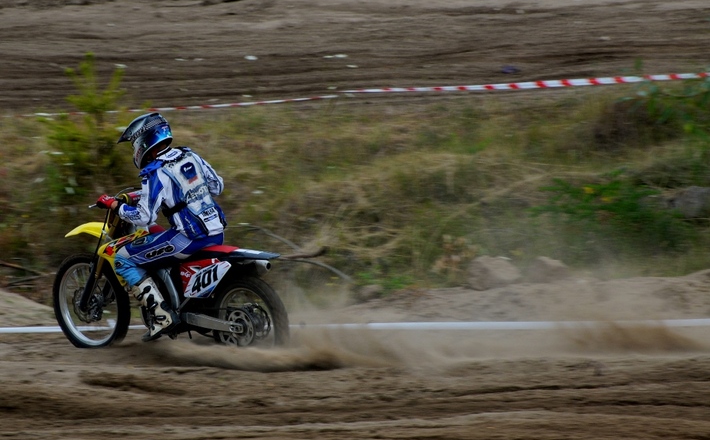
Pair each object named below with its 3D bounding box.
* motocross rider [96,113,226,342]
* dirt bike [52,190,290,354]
[{"bbox_3d":[-1.185,0.043,38.883,0.850,1.540,0.810,7,14,43],"label":"motocross rider"},{"bbox_3d":[-1.242,0.389,39.011,2.165,1.180,0.820,7,14,43],"label":"dirt bike"}]

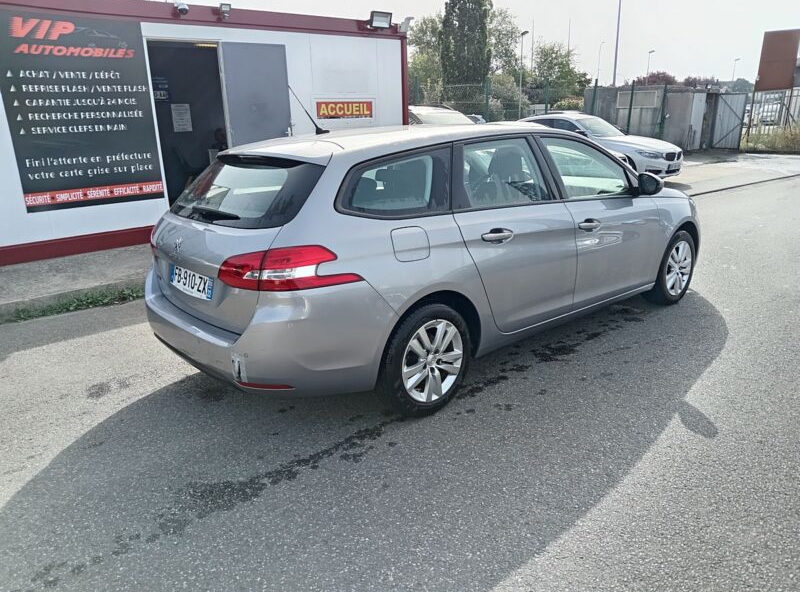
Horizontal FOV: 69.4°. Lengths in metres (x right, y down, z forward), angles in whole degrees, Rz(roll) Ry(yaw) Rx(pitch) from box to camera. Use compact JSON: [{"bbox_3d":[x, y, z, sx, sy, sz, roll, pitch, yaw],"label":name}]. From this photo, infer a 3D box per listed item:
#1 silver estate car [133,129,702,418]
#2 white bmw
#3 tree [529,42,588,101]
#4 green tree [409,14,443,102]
[{"bbox_3d":[0.592,-0.510,4.305,4.585,1.470,1.820,-15,21,-38],"label":"silver estate car"},{"bbox_3d":[4.280,-3.545,13.880,1.840,1.510,4.820,-15,21,-38],"label":"white bmw"},{"bbox_3d":[9.248,-11.819,33.847,4.000,5.700,4.000,3,17,14],"label":"tree"},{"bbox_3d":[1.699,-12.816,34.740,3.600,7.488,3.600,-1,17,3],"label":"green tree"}]

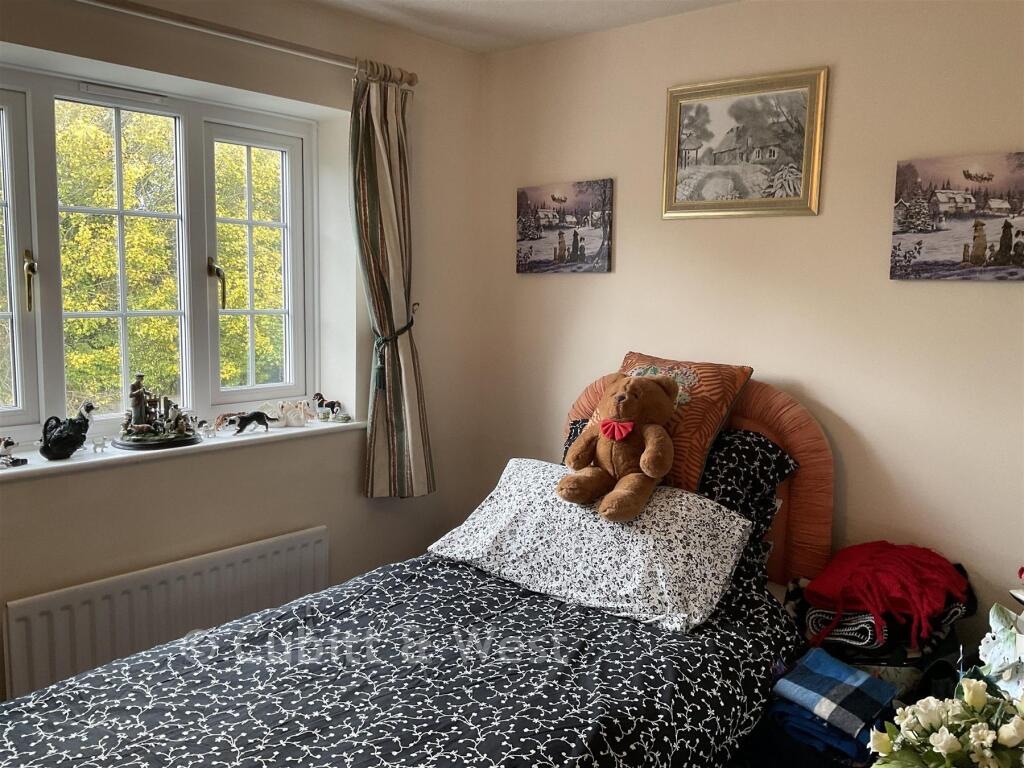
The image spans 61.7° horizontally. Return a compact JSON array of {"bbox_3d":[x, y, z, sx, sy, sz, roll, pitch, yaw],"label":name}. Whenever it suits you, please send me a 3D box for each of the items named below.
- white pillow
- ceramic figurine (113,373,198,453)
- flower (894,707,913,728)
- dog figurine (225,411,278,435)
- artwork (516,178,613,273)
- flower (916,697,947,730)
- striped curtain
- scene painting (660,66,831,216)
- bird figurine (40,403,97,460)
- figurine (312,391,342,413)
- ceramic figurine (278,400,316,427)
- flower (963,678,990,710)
[{"bbox_3d":[0.216,0.411,2.398,0.760,0.160,0.490,11,30,30],"label":"white pillow"},{"bbox_3d":[-1.002,0.069,2.430,0.245,0.198,0.185,-5,9,-40],"label":"ceramic figurine"},{"bbox_3d":[0.596,0.507,1.306,0.024,0.032,0.027,-5,9,-40],"label":"flower"},{"bbox_3d":[-0.796,0.112,2.616,0.042,0.070,0.160,7,9,42],"label":"dog figurine"},{"bbox_3d":[0.169,-0.528,2.921,0.398,0.298,0.020,7,9,42],"label":"artwork"},{"bbox_3d":[0.675,0.530,1.380,0.045,0.047,0.045,5,8,27],"label":"flower"},{"bbox_3d":[-0.384,-0.297,2.821,0.125,1.350,0.330,7,9,42],"label":"striped curtain"},{"bbox_3d":[0.653,-0.673,2.459,0.492,0.388,0.030,7,9,42],"label":"scene painting"},{"bbox_3d":[-1.165,0.113,2.245,0.132,0.147,0.090,-4,9,-38],"label":"bird figurine"},{"bbox_3d":[-0.618,0.077,2.887,0.095,0.090,0.040,0,7,-13],"label":"figurine"},{"bbox_3d":[-0.688,0.091,2.749,0.105,0.084,0.070,-2,7,-23],"label":"ceramic figurine"},{"bbox_3d":[0.693,0.463,1.280,0.039,0.048,0.039,-6,9,44],"label":"flower"}]

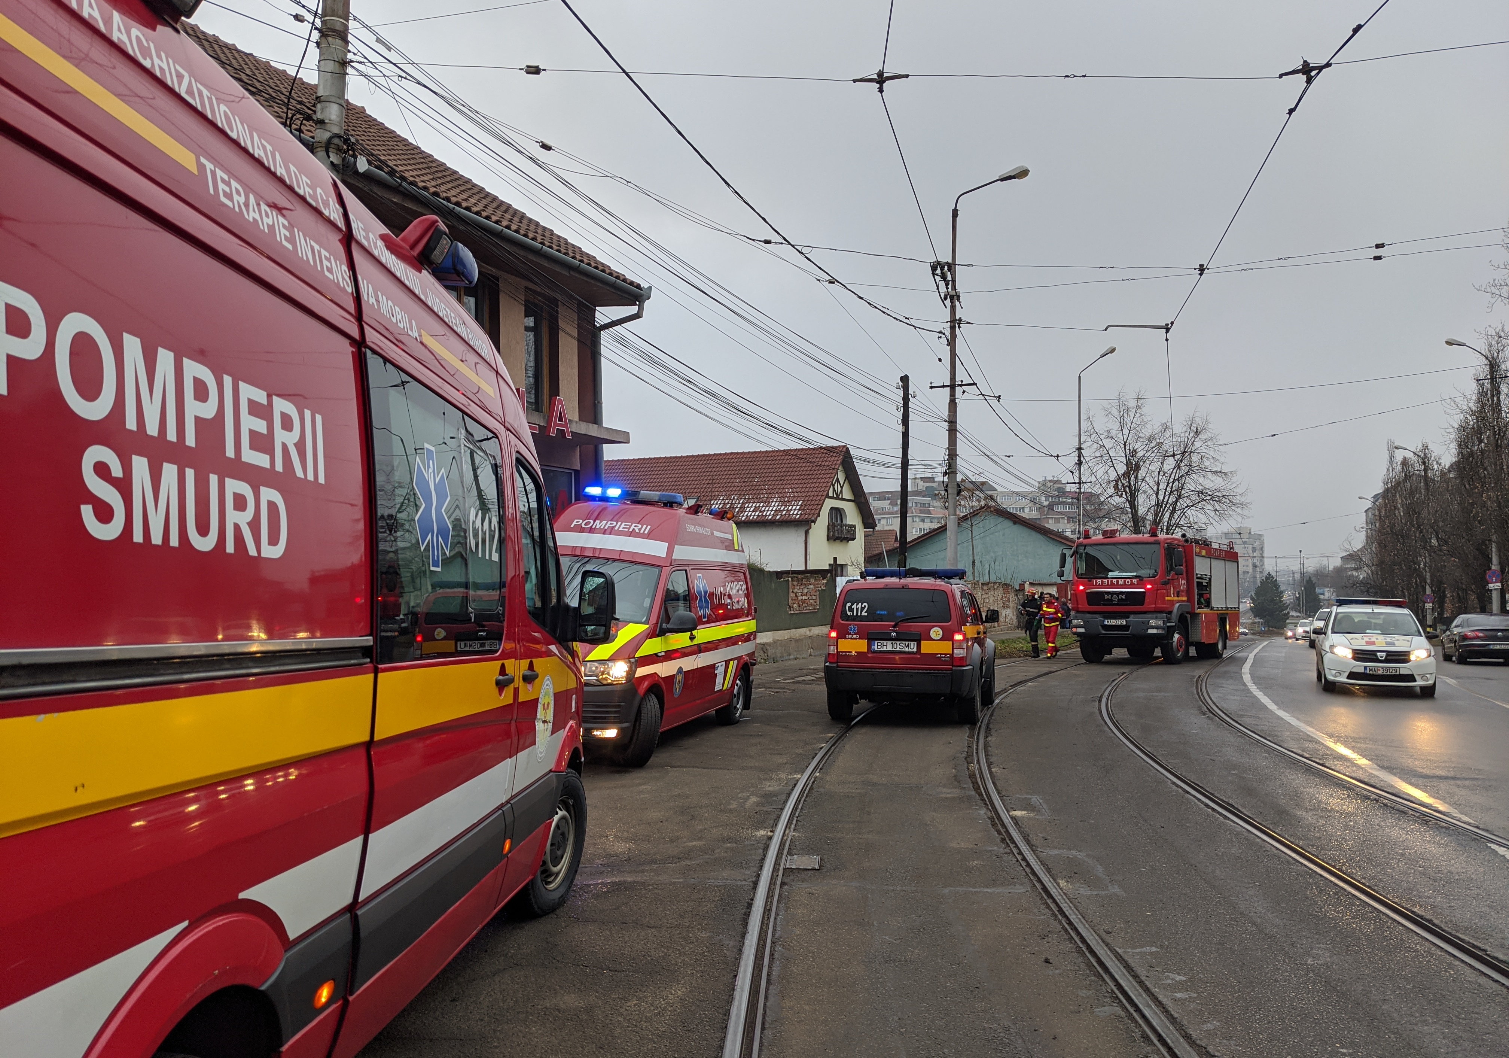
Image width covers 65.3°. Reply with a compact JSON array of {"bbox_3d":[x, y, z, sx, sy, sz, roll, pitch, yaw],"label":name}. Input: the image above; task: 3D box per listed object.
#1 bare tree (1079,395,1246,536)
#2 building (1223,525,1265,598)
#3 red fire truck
[{"bbox_3d":[18.513,-0.635,53.051,7.300,10.970,7.300,0,-4,18],"label":"bare tree"},{"bbox_3d":[220.303,15.395,530.000,15.000,34.000,17.000,3,-4,-41],"label":"building"},{"bbox_3d":[10.528,1.828,30.715,2.600,3.200,7.070,-2,-4,35],"label":"red fire truck"}]

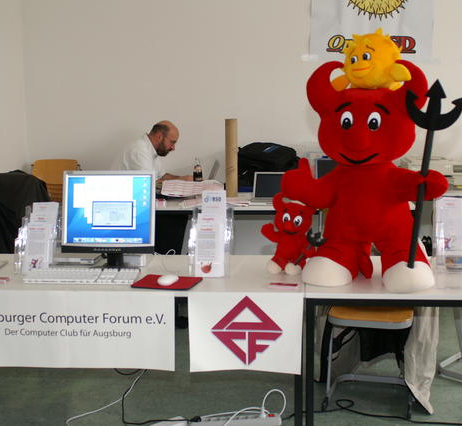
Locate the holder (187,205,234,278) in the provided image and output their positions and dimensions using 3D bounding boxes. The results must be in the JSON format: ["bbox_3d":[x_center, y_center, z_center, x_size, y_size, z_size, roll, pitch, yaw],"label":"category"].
[{"bbox_3d":[-0.082,0.120,3.115,0.165,0.275,0.170,0,7,6],"label":"holder"}]

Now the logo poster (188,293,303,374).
[{"bbox_3d":[0.059,0.455,2.812,0.428,0.315,0.030,0,7,5],"label":"logo poster"}]

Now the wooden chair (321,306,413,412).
[{"bbox_3d":[0.680,0.500,3.622,0.410,0.820,0.480,1,9,14],"label":"wooden chair"}]

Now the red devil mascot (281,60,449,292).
[{"bbox_3d":[0.543,-0.157,2.929,0.620,0.845,0.420,2,9,16],"label":"red devil mascot"}]

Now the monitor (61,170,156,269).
[{"bbox_3d":[-0.528,0.022,3.277,0.405,0.420,0.200,0,8,7],"label":"monitor"}]

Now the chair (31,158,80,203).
[{"bbox_3d":[-1.545,-0.031,6.346,0.430,0.850,0.500,0,7,5],"label":"chair"}]

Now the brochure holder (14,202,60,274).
[{"bbox_3d":[-0.834,0.104,3.208,0.158,0.285,0.150,0,8,5],"label":"brochure holder"}]

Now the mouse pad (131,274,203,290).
[{"bbox_3d":[-0.251,0.272,2.966,0.234,0.008,0.205,1,9,12],"label":"mouse pad"}]

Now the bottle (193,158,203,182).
[{"bbox_3d":[-0.275,-0.325,6.309,0.080,0.270,0.080,0,7,5],"label":"bottle"}]

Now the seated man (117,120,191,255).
[{"bbox_3d":[-0.581,-0.046,5.773,0.700,1.310,0.500,-1,8,-3],"label":"seated man"}]

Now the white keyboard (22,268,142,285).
[{"bbox_3d":[-0.598,0.256,3.031,0.450,0.032,0.145,0,7,3],"label":"white keyboard"}]

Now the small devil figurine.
[{"bbox_3d":[0.251,0.081,3.161,0.235,0.335,0.180,0,7,4],"label":"small devil figurine"}]

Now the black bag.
[{"bbox_3d":[0.325,-0.374,6.030,0.520,0.380,0.280,0,8,3],"label":"black bag"}]

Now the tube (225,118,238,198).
[{"bbox_3d":[0.000,-0.419,5.648,0.090,0.590,0.090,-1,8,0],"label":"tube"}]

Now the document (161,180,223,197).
[{"bbox_3d":[-0.299,-0.186,5.773,0.460,0.100,0.280,0,7,5],"label":"document"}]

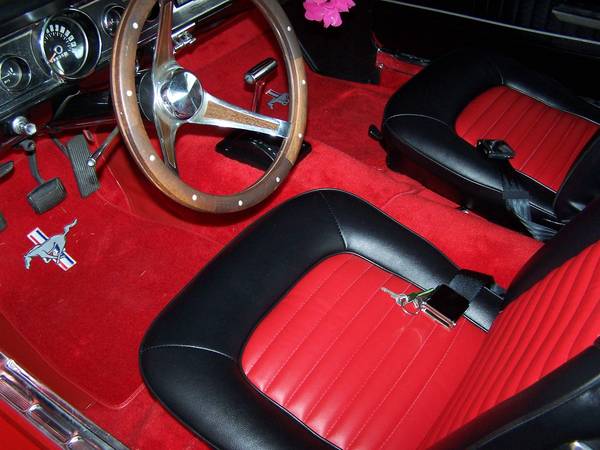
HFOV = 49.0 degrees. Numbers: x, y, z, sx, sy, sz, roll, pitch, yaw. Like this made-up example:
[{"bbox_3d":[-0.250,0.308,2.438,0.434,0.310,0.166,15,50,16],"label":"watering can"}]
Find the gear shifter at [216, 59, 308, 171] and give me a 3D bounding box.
[{"bbox_3d":[-0.088,-0.251,1.419,0.185,0.220,0.126,23,47,28],"label":"gear shifter"}]

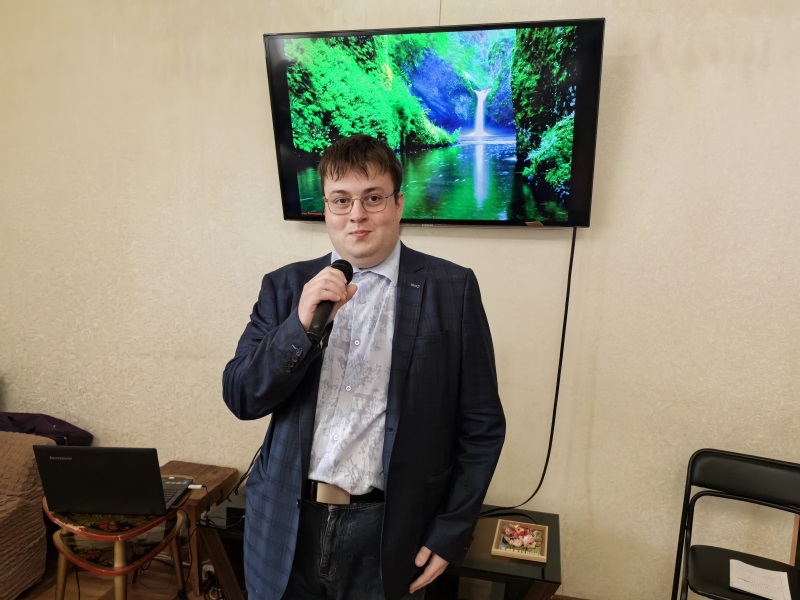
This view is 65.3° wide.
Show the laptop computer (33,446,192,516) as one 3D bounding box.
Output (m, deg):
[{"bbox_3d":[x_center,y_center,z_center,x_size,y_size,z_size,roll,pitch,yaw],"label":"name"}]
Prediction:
[{"bbox_3d":[-0.949,0.565,2.116,0.384,0.263,0.319,1,8,1],"label":"laptop computer"}]

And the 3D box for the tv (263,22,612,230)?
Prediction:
[{"bbox_3d":[0.098,-0.594,2.180,1.130,0.656,0.060,3,23,13],"label":"tv"}]

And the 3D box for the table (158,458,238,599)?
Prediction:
[{"bbox_3d":[-0.894,0.940,2.596,0.338,0.405,0.300,3,8,13],"label":"table"}]

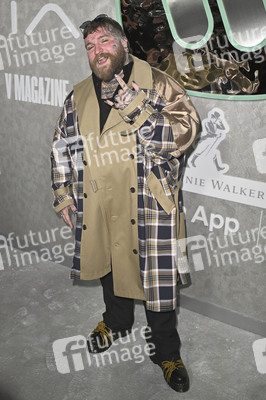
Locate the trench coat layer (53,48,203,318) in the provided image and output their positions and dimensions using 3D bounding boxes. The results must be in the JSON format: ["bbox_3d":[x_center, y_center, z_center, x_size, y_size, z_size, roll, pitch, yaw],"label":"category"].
[{"bbox_3d":[-0.047,-0.079,1.844,0.676,1.128,0.470,7,21,17],"label":"trench coat layer"}]

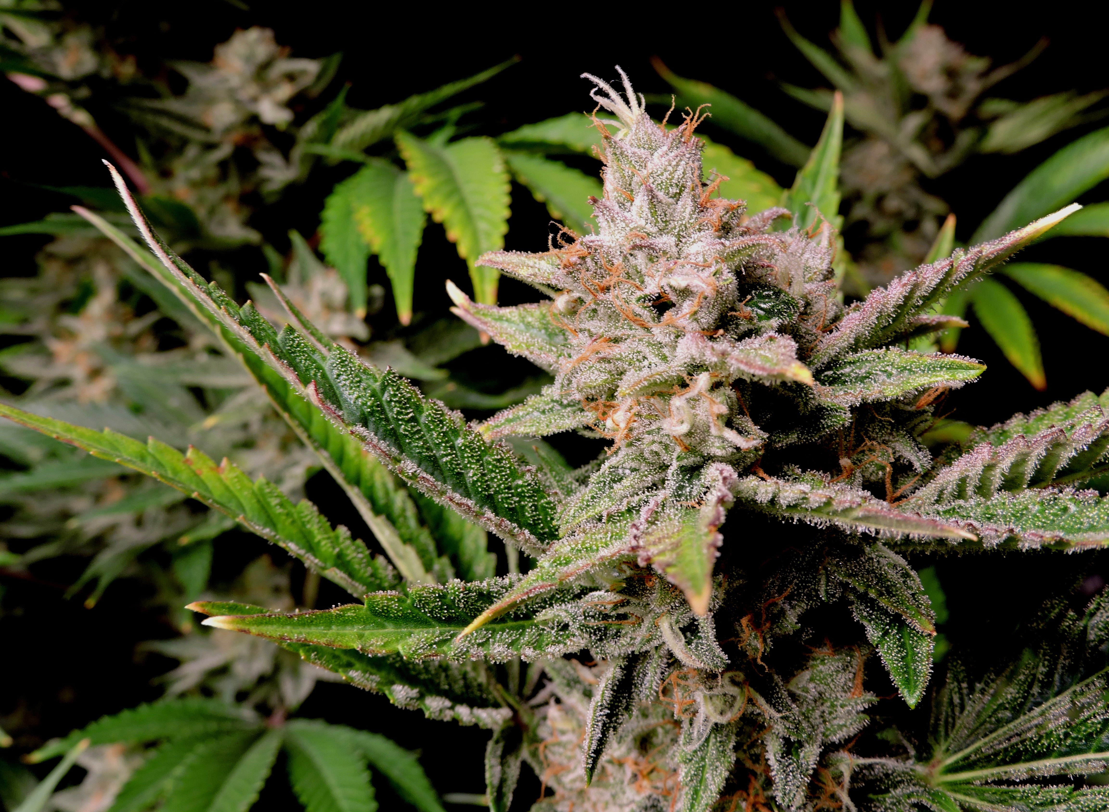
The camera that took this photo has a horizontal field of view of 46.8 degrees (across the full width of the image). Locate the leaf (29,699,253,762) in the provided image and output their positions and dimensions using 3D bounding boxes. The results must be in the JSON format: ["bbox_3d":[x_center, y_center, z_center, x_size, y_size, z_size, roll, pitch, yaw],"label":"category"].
[{"bbox_3d":[-0.127,0.102,0.398,0.066,0.014,0.019,-1,29,-13],"label":"leaf"}]

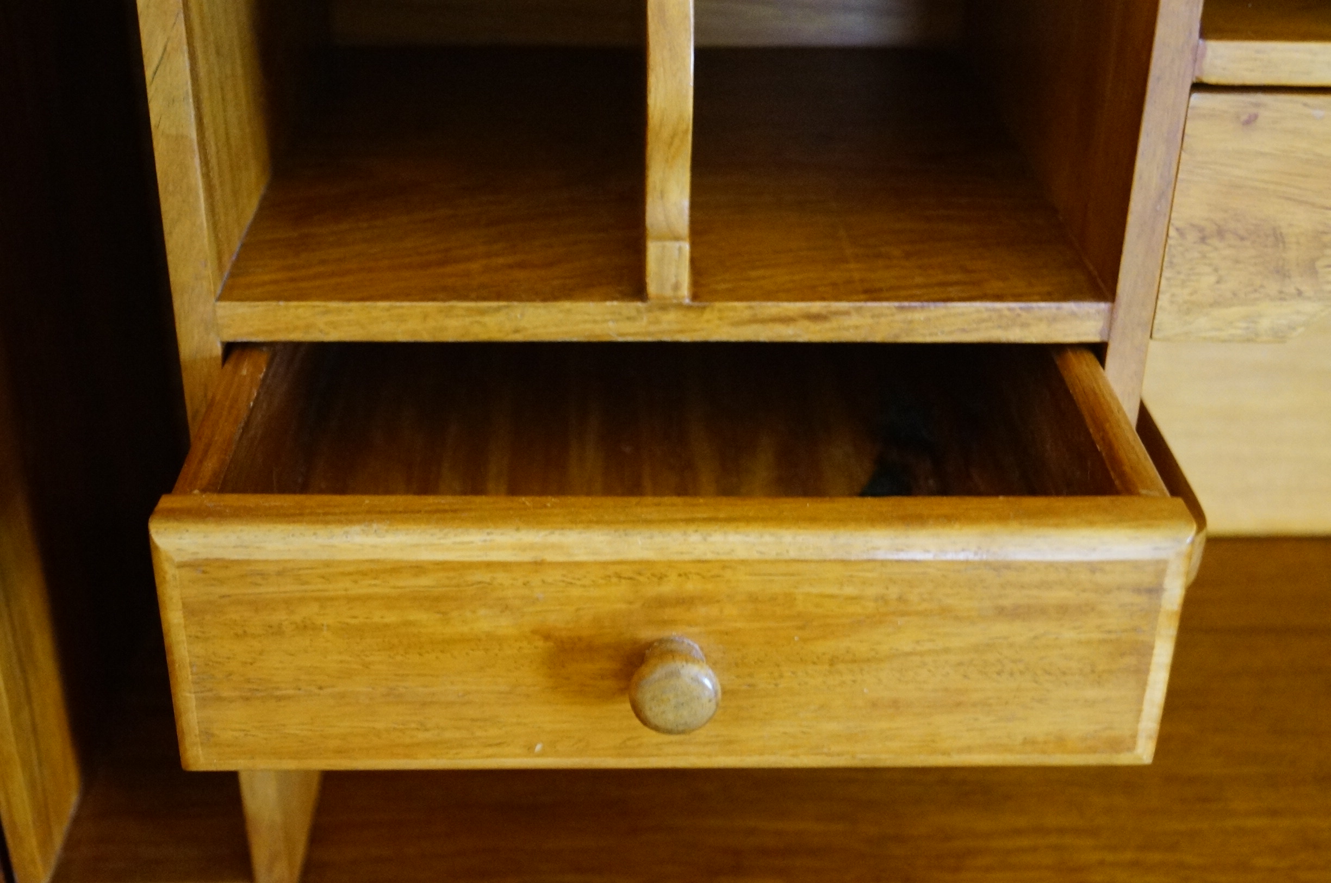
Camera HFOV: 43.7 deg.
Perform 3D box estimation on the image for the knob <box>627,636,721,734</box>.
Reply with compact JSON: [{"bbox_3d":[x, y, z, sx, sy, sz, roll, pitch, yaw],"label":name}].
[{"bbox_3d":[0.003,0.080,0.546,0.030,0.030,0.026,0,29,-2],"label":"knob"}]

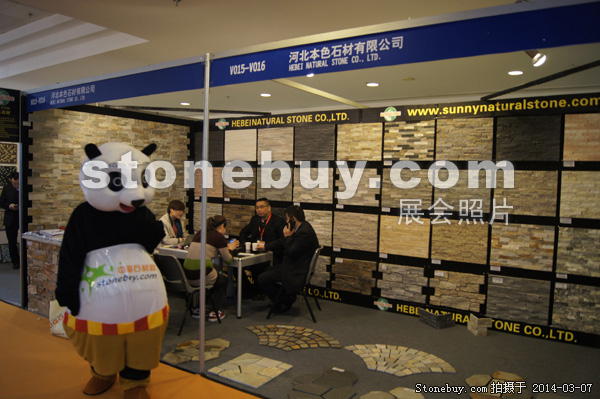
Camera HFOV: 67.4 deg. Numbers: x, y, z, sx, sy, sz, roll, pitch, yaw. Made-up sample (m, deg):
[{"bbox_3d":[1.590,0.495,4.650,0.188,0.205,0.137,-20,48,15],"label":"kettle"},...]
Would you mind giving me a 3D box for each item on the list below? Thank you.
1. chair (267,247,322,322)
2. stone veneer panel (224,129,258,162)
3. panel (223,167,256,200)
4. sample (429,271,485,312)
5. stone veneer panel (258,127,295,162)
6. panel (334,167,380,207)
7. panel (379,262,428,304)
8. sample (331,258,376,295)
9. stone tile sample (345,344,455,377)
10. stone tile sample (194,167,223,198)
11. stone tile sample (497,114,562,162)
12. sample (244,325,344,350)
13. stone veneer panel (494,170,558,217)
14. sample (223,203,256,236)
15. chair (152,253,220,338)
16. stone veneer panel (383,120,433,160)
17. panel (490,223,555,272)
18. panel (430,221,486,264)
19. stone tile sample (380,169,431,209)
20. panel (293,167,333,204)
[{"bbox_3d":[-0.035,0.941,5.196,0.574,0.790,0.488,2,2,9],"label":"chair"},{"bbox_3d":[-0.879,-0.800,6.656,0.612,0.461,0.030,3,3,33],"label":"stone veneer panel"},{"bbox_3d":[-0.897,-0.248,6.687,0.603,0.466,0.030,3,3,31],"label":"panel"},{"bbox_3d":[1.749,1.016,5.012,0.600,0.422,0.030,3,3,33],"label":"sample"},{"bbox_3d":[-0.342,-0.771,6.309,0.612,0.461,0.030,3,3,33],"label":"stone veneer panel"},{"bbox_3d":[0.727,-0.160,5.702,0.603,0.466,0.030,3,3,31],"label":"panel"},{"bbox_3d":[1.226,0.988,5.351,0.630,0.427,0.030,3,3,33],"label":"panel"},{"bbox_3d":[0.691,0.978,5.767,0.618,0.407,0.030,3,3,33],"label":"sample"},{"bbox_3d":[0.846,1.402,3.915,0.985,0.020,0.677,3,3,31],"label":"stone tile sample"},{"bbox_3d":[-1.430,-0.268,7.027,0.612,0.461,0.030,3,3,33],"label":"stone tile sample"},{"bbox_3d":[2.321,-0.619,4.593,0.612,0.461,0.030,3,3,33],"label":"stone tile sample"},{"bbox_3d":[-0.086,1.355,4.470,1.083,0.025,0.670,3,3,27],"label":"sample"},{"bbox_3d":[2.351,-0.072,4.716,0.603,0.466,0.030,3,3,31],"label":"stone veneer panel"},{"bbox_3d":[-0.920,0.322,6.786,0.613,0.464,0.030,3,3,33],"label":"sample"},{"bbox_3d":[-1.229,0.924,4.714,0.530,0.800,0.600,3,3,36],"label":"chair"},{"bbox_3d":[1.296,-0.690,5.345,0.614,0.470,0.030,3,3,33],"label":"stone veneer panel"},{"bbox_3d":[2.335,0.497,4.739,0.603,0.463,0.030,3,3,31],"label":"panel"},{"bbox_3d":[1.770,0.466,4.976,0.612,0.461,0.030,3,3,33],"label":"panel"},{"bbox_3d":[1.255,-0.122,5.295,0.612,0.461,0.030,3,3,33],"label":"stone tile sample"},{"bbox_3d":[0.186,-0.189,6.030,0.603,0.466,0.030,3,3,31],"label":"panel"}]

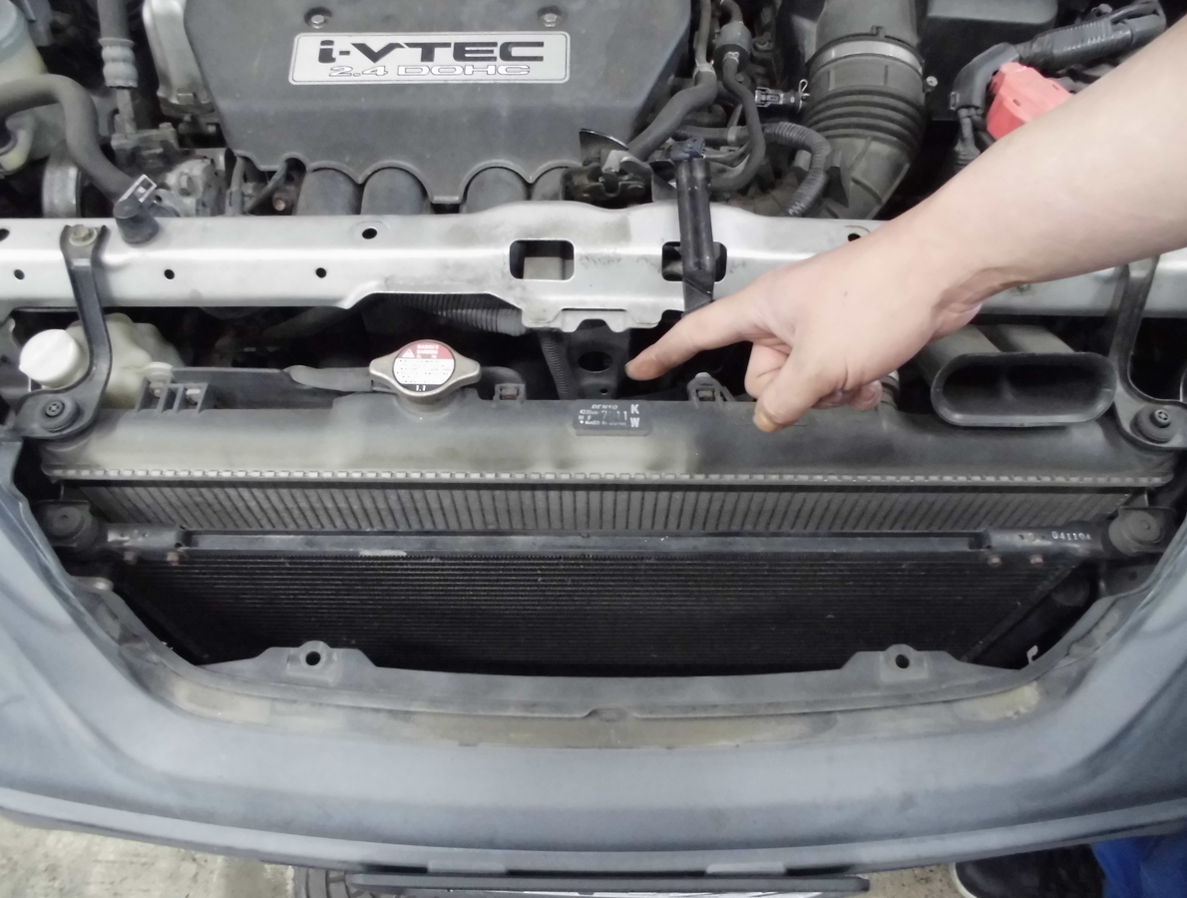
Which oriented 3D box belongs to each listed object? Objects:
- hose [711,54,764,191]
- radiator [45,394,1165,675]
[{"bbox_3d":[0.112,-0.264,0.730,0.055,0.075,0.090,1,58,0],"label":"hose"},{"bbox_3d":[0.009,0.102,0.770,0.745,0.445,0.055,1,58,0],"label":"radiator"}]

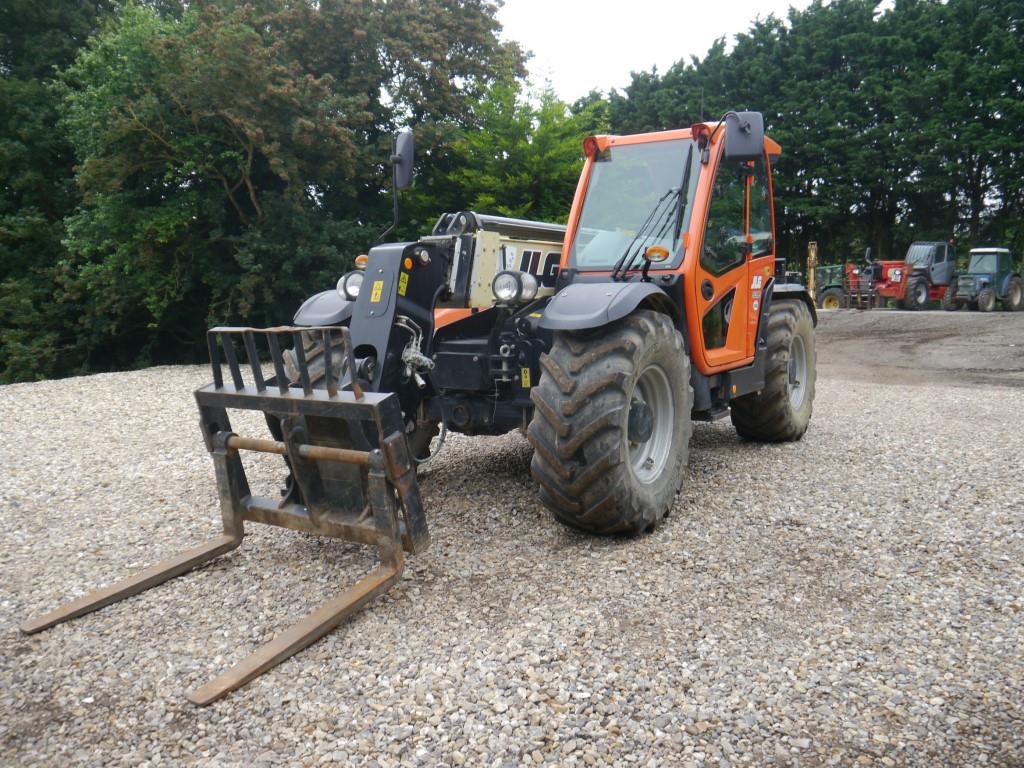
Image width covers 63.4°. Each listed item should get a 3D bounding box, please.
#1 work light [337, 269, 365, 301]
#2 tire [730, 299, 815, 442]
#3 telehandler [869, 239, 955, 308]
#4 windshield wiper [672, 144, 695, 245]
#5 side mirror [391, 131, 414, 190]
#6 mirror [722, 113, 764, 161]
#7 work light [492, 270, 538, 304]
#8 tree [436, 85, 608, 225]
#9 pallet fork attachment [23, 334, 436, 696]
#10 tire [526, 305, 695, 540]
[{"bbox_3d":[-1.009,-0.612,5.213,0.173,0.184,0.173,-5,7,-30],"label":"work light"},{"bbox_3d":[2.443,-0.110,7.718,0.449,1.285,1.285,3,7,32],"label":"tire"},{"bbox_3d":[13.777,-3.799,29.000,4.700,2.350,2.250,-7,8,-42],"label":"telehandler"},{"bbox_3d":[1.122,-1.240,5.434,0.061,0.684,0.051,8,-5,33],"label":"windshield wiper"},{"bbox_3d":[-0.701,-1.431,5.304,0.092,0.367,0.194,-6,8,-41],"label":"side mirror"},{"bbox_3d":[1.462,-1.557,5.233,0.255,0.306,0.102,0,6,12],"label":"mirror"},{"bbox_3d":[0.021,-0.541,4.630,0.173,0.184,0.184,2,7,31],"label":"work light"},{"bbox_3d":[0.183,-4.412,21.780,4.600,7.000,4.400,-1,6,0],"label":"tree"},{"bbox_3d":[-1.238,0.393,3.537,1.204,1.122,1.275,3,14,32],"label":"pallet fork attachment"},{"bbox_3d":[0.625,0.224,4.899,0.459,1.285,1.285,3,7,32],"label":"tire"}]

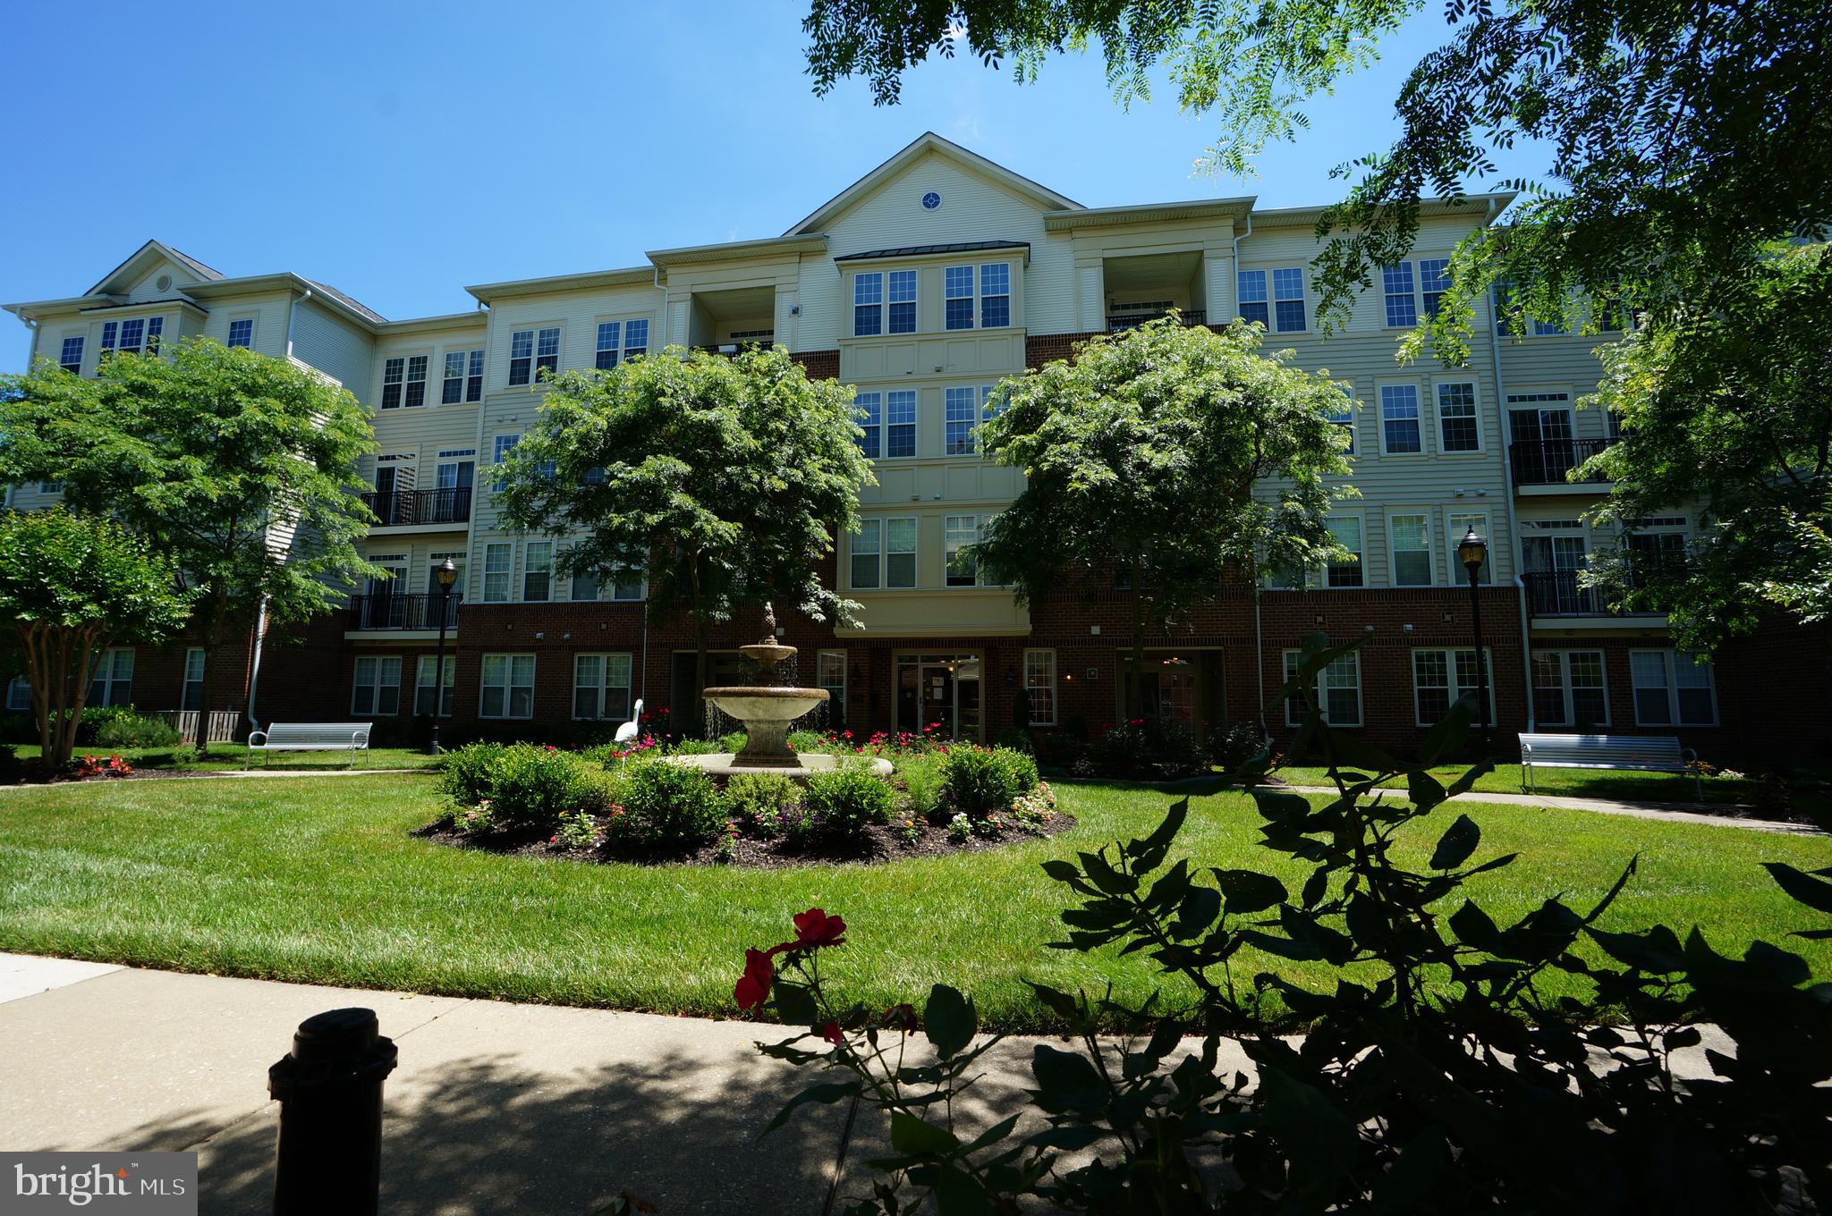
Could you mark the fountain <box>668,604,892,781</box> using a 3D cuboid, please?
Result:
[{"bbox_3d":[-2.039,1.258,10.480,3.400,2.652,3.300,-1,-6,8],"label":"fountain"}]

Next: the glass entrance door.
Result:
[{"bbox_3d":[0.547,2.235,18.048,2.146,2.400,0.120,-1,-7,9],"label":"glass entrance door"}]

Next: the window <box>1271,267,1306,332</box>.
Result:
[{"bbox_3d":[9.094,-7.458,18.544,0.701,1.679,0.120,-1,-7,9],"label":"window"}]

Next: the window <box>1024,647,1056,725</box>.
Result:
[{"bbox_3d":[2.913,1.835,17.675,0.731,1.783,0.120,-1,-7,9],"label":"window"}]

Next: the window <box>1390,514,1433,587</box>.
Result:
[{"bbox_3d":[11.354,-1.310,17.458,0.819,1.710,0.120,-1,-7,9],"label":"window"}]

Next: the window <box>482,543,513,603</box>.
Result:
[{"bbox_3d":[-11.767,-0.999,21.514,0.889,1.726,0.120,-1,-7,9],"label":"window"}]

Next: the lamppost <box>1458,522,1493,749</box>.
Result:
[{"bbox_3d":[10.792,0.768,14.647,0.420,4.690,0.420,-1,-6,8],"label":"lamppost"}]

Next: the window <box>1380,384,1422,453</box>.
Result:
[{"bbox_3d":[11.535,-4.463,18.105,0.802,1.662,0.120,-1,-6,8],"label":"window"}]

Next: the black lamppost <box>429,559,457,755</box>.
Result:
[{"bbox_3d":[-11.151,1.089,17.973,0.460,4.721,0.460,-1,-7,9],"label":"black lamppost"}]

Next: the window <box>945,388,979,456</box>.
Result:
[{"bbox_3d":[1.083,-4.477,18.346,0.699,1.668,0.120,-1,-6,8],"label":"window"}]

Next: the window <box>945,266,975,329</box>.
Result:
[{"bbox_3d":[1.105,-7.693,18.924,0.722,1.711,0.120,-1,-7,9],"label":"window"}]

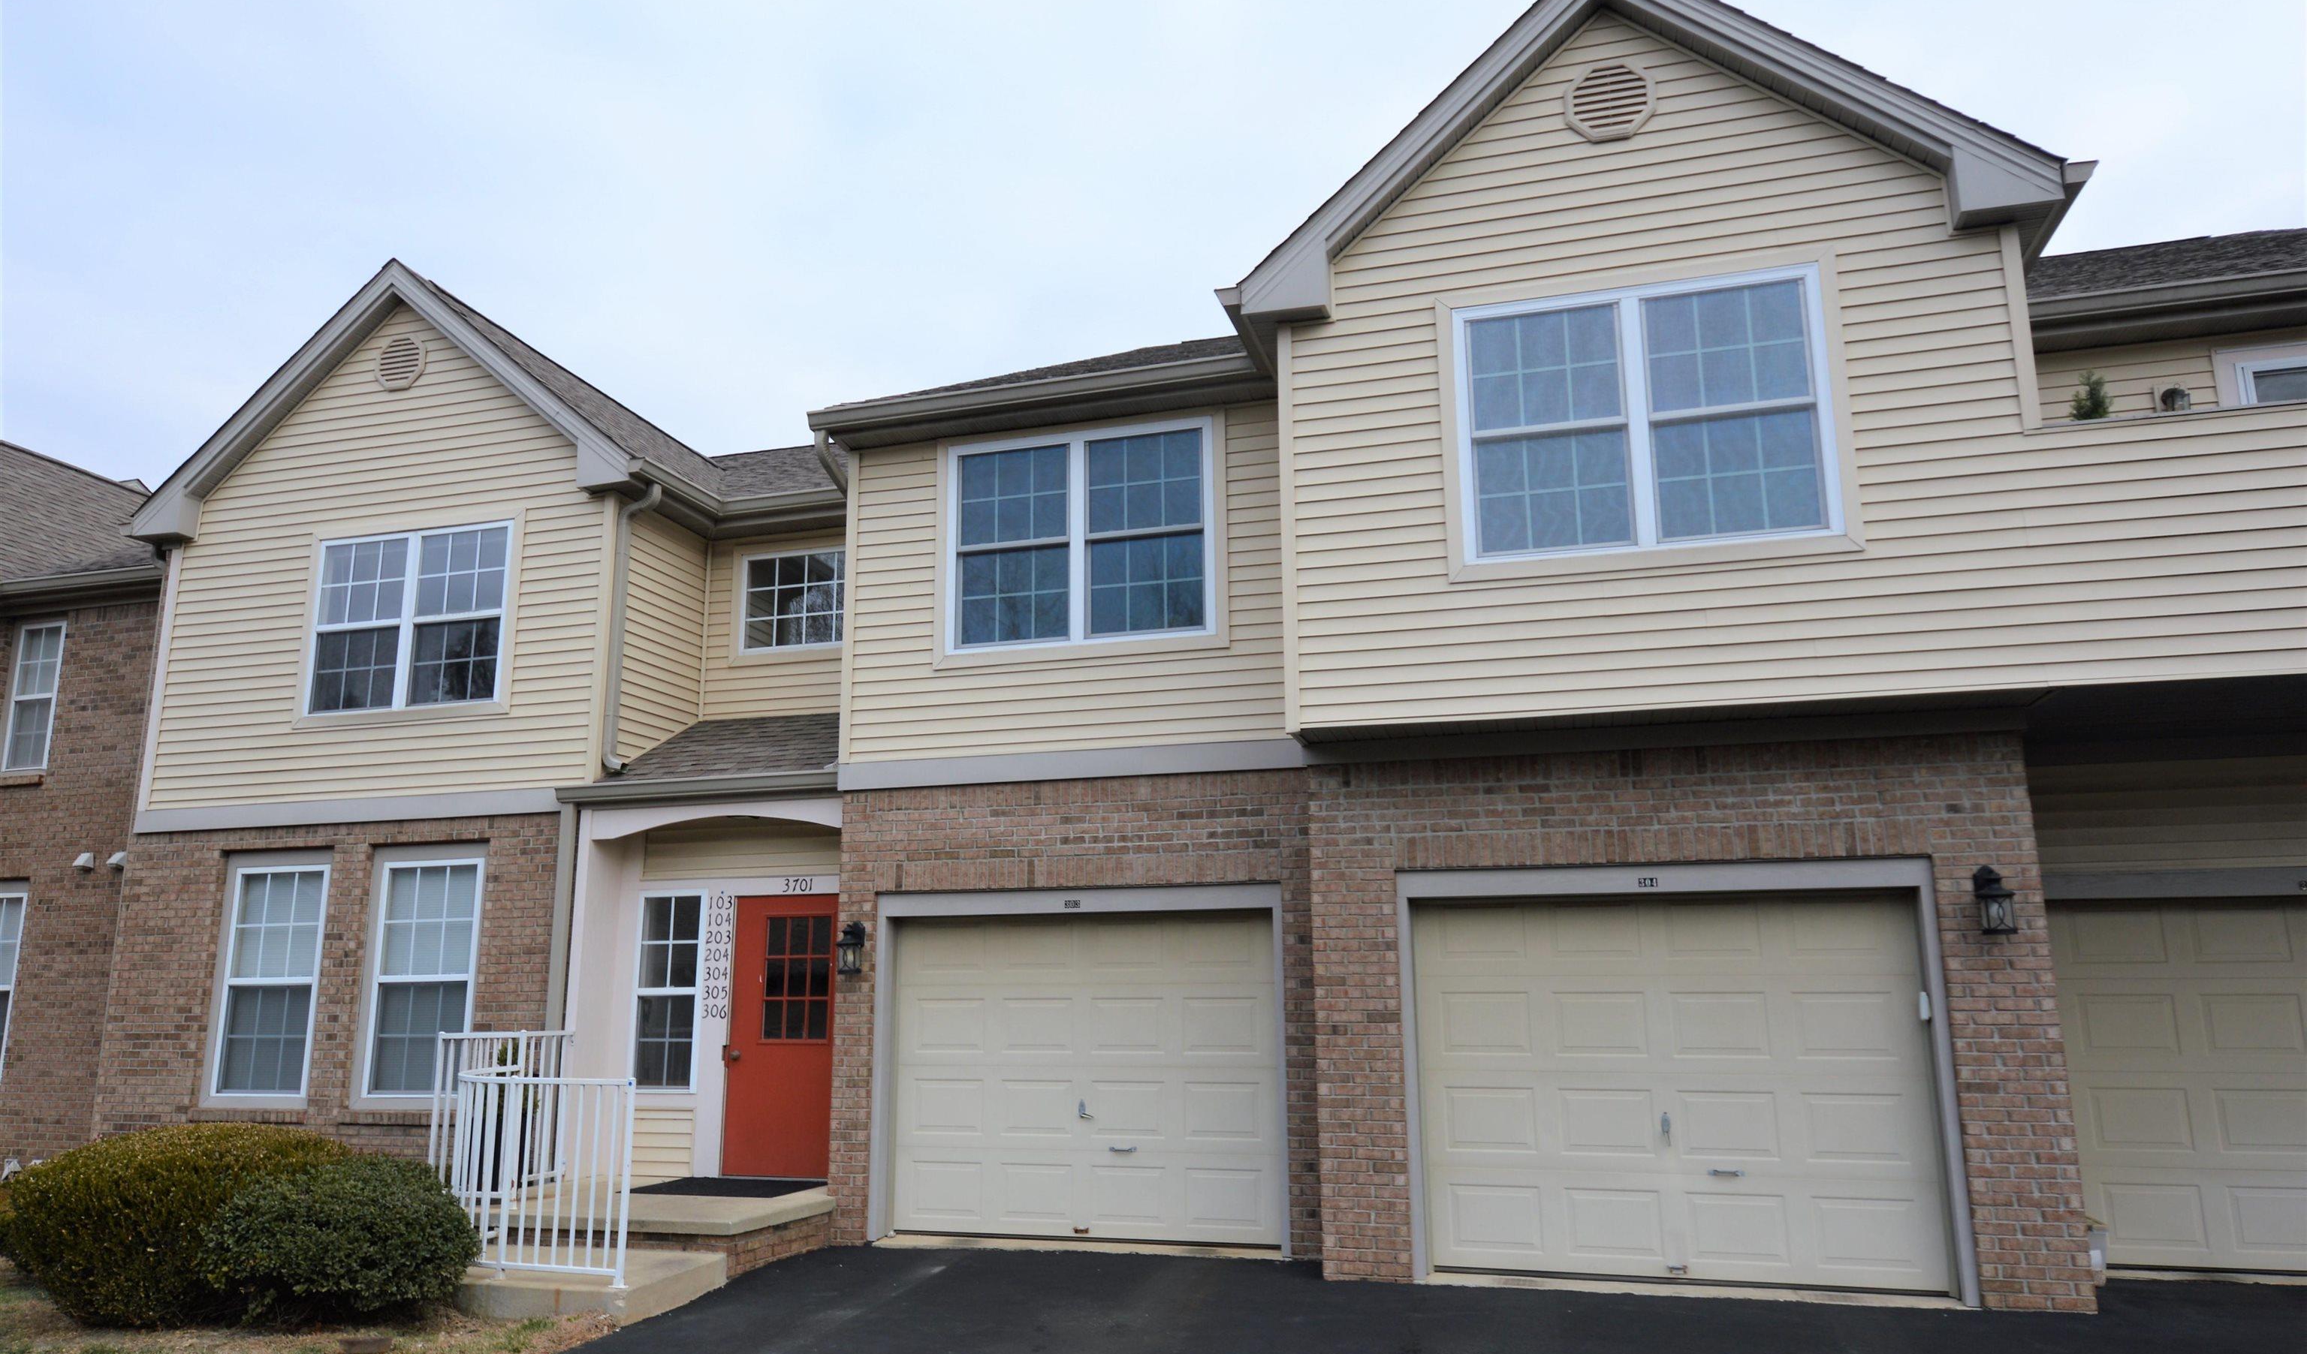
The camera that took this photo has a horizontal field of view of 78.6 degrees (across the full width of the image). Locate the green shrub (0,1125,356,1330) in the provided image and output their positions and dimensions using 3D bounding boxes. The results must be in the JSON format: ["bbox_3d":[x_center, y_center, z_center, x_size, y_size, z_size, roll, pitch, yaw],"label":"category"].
[{"bbox_3d":[-5.544,3.074,8.142,1.660,0.950,1.600,-4,-11,16],"label":"green shrub"}]

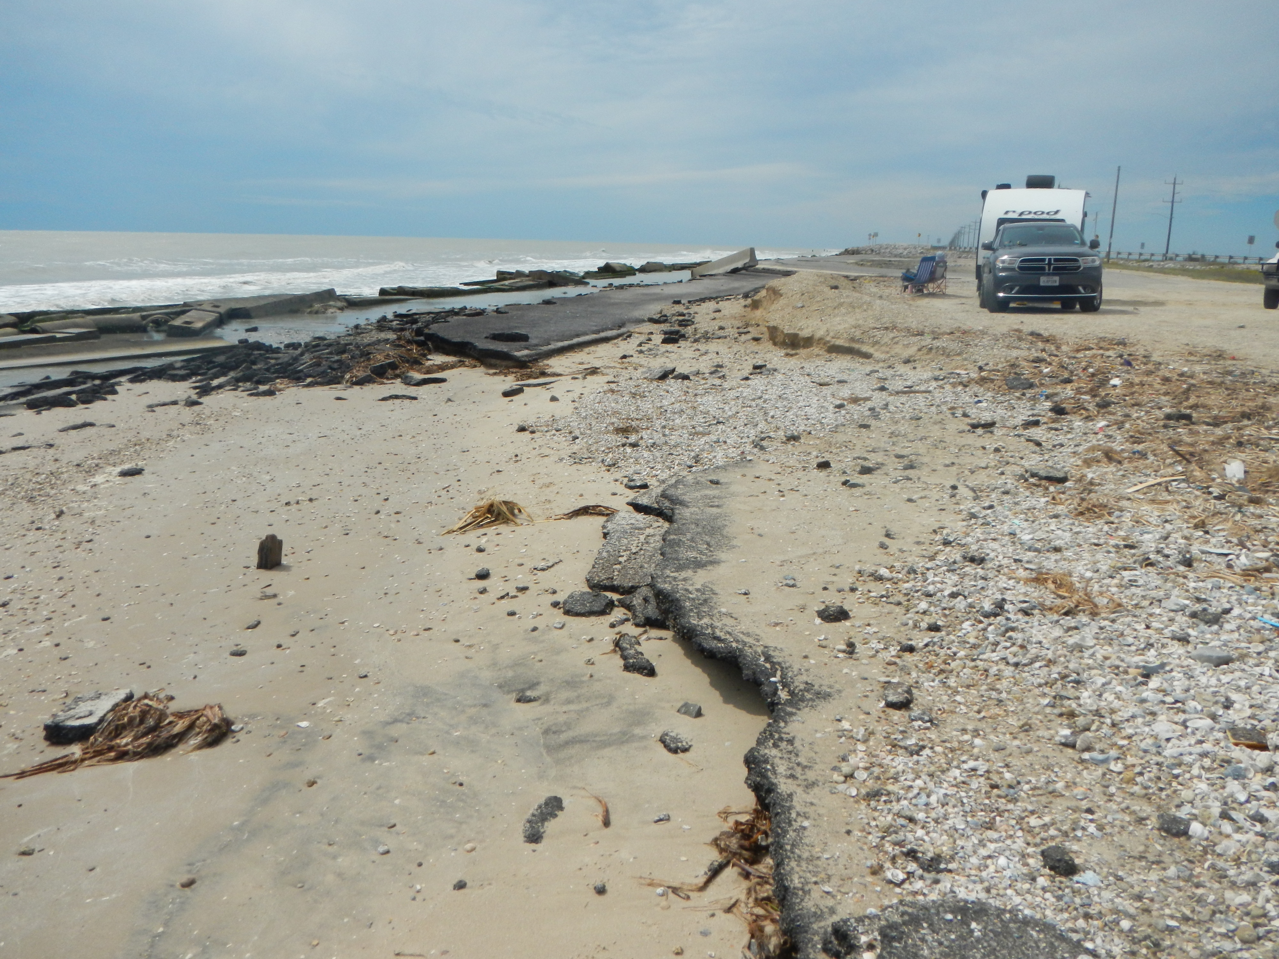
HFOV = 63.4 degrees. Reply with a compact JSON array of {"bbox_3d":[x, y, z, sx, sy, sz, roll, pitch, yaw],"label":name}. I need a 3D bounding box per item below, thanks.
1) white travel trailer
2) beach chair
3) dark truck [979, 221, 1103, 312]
[{"bbox_3d":[9.806,-6.087,26.305,2.330,3.030,5.900,5,13,17],"label":"white travel trailer"},{"bbox_3d":[7.059,-5.074,25.591,0.700,0.980,0.850,-9,16,-37],"label":"beach chair"},{"bbox_3d":[7.916,-4.301,20.627,2.000,1.790,5.100,5,12,15],"label":"dark truck"}]

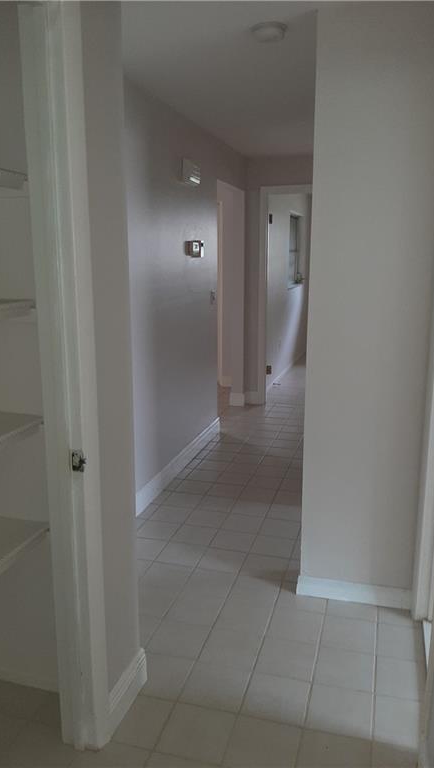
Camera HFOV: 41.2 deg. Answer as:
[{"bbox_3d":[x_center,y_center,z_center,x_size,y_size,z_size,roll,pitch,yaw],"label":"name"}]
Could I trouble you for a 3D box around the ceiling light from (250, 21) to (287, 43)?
[{"bbox_3d":[0.202,-1.366,2.256,0.148,0.046,0.148,0,12,0],"label":"ceiling light"}]

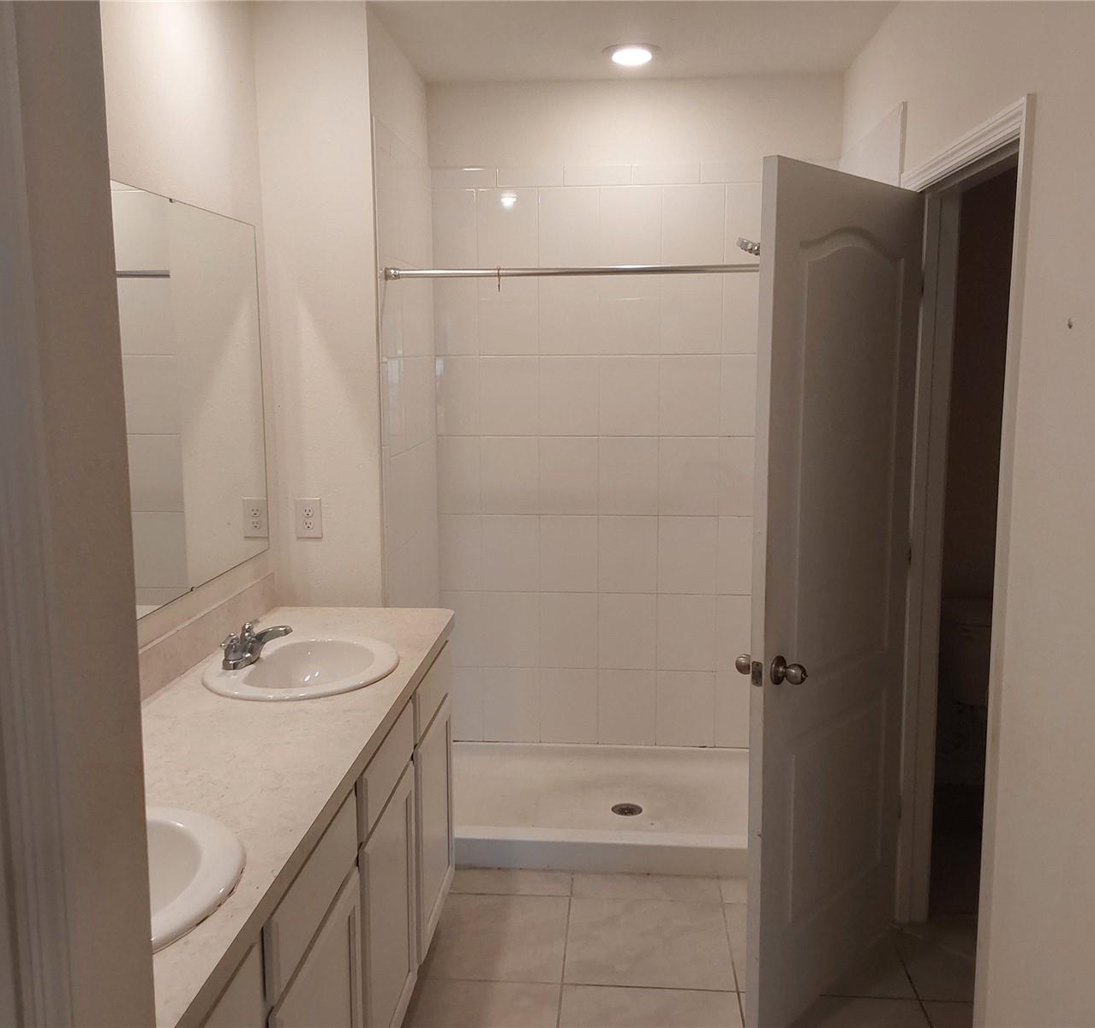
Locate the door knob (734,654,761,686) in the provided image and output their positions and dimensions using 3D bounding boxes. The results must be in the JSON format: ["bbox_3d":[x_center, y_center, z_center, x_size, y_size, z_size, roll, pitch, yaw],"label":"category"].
[{"bbox_3d":[0.474,0.351,2.570,0.066,0.062,0.062,7,11,40],"label":"door knob"}]

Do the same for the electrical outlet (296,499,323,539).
[{"bbox_3d":[-0.734,0.016,3.411,0.081,0.123,0.010,0,8,4],"label":"electrical outlet"}]

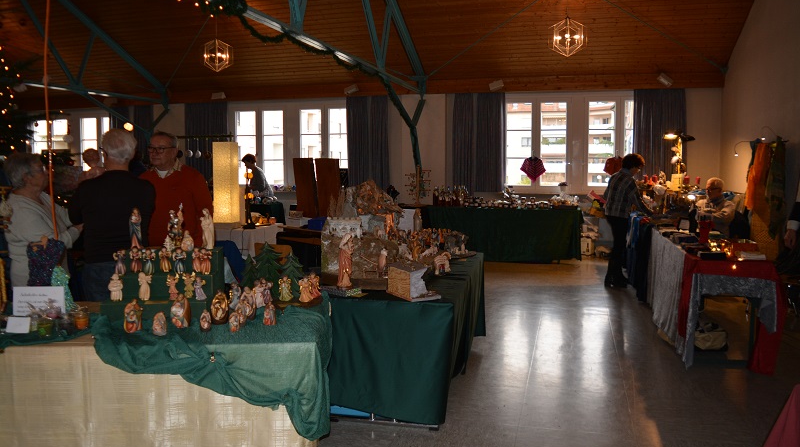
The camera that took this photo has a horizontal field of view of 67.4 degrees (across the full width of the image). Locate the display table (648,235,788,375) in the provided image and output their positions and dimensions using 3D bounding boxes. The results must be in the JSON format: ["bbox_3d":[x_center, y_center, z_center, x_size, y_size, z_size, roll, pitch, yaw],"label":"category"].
[{"bbox_3d":[2.535,0.537,5.065,0.660,0.790,1.880,1,7,15],"label":"display table"}]

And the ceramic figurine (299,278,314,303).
[{"bbox_3d":[-0.486,0.347,3.120,0.075,0.127,0.065,-1,5,-6],"label":"ceramic figurine"}]

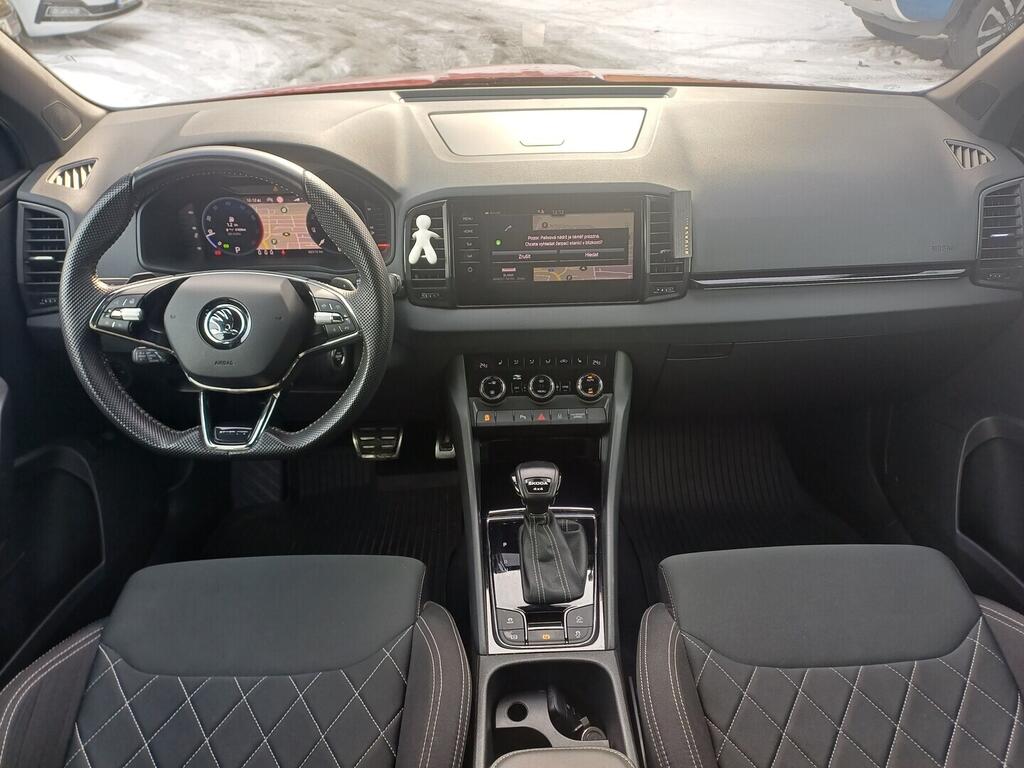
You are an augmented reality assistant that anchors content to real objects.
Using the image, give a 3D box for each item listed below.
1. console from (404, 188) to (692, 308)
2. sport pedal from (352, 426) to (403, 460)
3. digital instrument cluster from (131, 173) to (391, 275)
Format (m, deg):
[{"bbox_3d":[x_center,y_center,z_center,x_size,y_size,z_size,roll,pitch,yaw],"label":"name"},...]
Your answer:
[{"bbox_3d":[0.053,-0.193,1.045,0.386,0.145,0.075,-1,21,1],"label":"console"},{"bbox_3d":[-0.249,0.110,1.370,0.091,0.062,0.030,-1,9,1],"label":"sport pedal"},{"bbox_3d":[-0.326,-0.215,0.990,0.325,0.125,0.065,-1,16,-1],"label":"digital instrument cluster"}]

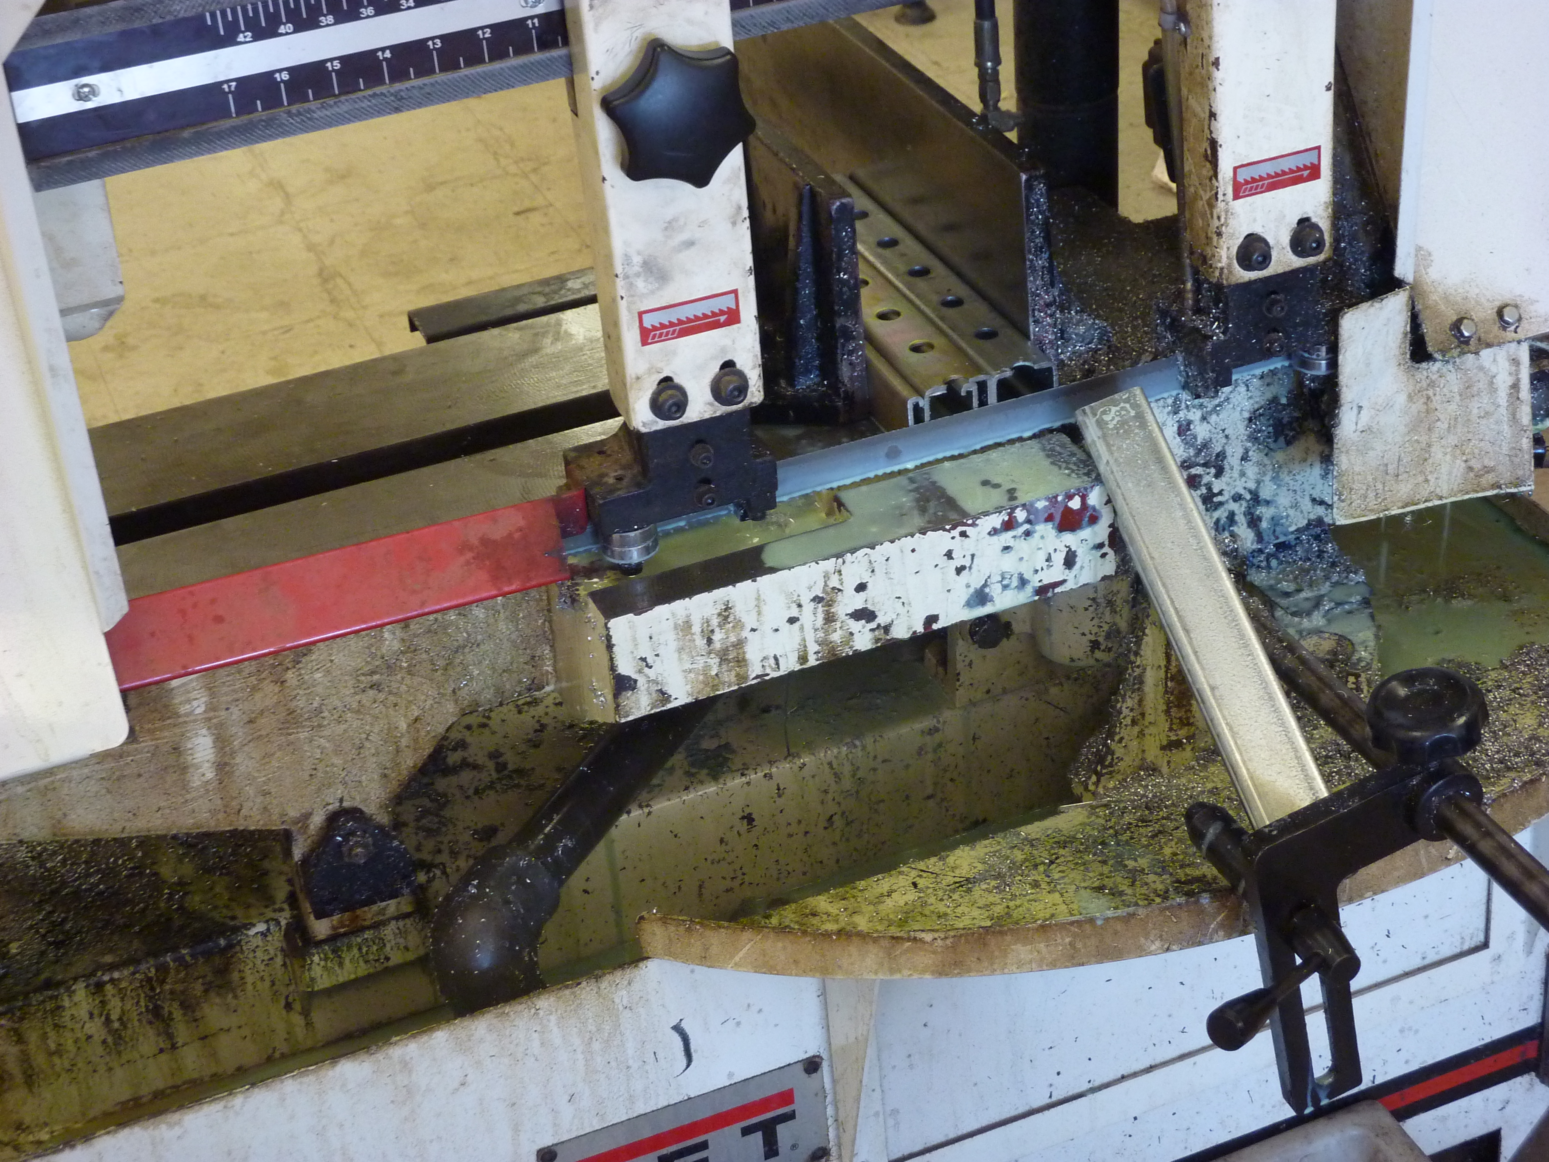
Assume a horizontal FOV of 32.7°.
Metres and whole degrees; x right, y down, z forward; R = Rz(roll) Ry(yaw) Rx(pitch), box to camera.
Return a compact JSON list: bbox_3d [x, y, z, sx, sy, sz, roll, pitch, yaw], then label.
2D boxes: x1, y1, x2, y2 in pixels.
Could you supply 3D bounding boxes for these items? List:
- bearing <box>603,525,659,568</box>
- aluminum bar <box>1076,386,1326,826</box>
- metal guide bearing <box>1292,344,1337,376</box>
[{"bbox_3d":[-0.079,-0.026,1.431,0.030,0.018,0.030,-16,34,-16],"label":"bearing"},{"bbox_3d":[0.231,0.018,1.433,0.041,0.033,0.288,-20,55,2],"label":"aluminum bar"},{"bbox_3d":[0.320,-0.136,1.548,0.028,0.019,0.028,-4,32,2],"label":"metal guide bearing"}]

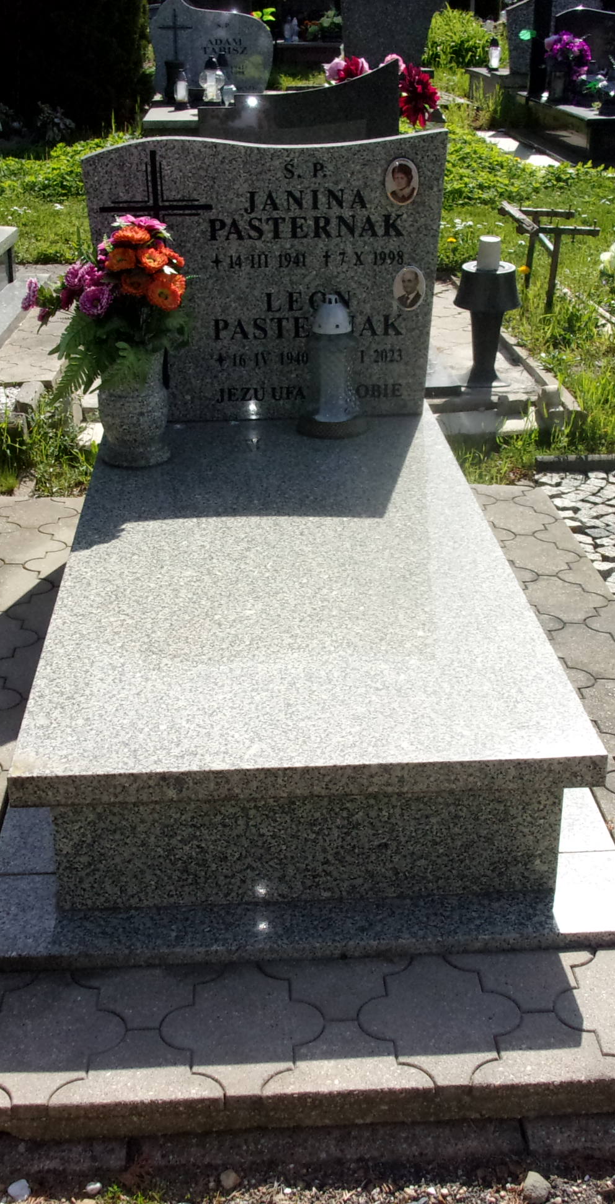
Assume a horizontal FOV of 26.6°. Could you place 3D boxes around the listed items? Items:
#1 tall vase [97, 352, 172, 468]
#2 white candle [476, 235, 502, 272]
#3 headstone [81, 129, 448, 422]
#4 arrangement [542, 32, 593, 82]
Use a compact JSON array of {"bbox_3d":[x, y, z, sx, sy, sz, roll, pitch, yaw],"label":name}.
[{"bbox_3d":[-0.413,-0.463,3.083,0.165,0.250,0.165,-2,23,-3],"label":"tall vase"},{"bbox_3d":[0.616,-1.181,4.400,0.078,0.110,0.078,-2,23,-3],"label":"white candle"},{"bbox_3d":[-0.104,-0.829,3.333,0.888,0.718,0.080,-2,23,-3],"label":"headstone"},{"bbox_3d":[2.164,-4.532,10.800,0.360,0.360,0.340,-2,23,-3],"label":"arrangement"}]

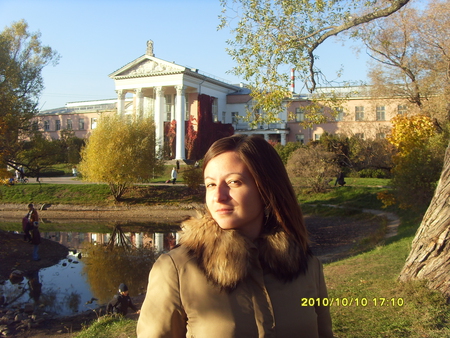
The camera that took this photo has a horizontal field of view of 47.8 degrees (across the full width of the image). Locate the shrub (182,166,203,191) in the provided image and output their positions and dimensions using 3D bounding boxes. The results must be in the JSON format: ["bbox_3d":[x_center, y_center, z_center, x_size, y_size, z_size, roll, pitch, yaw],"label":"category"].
[{"bbox_3d":[-2.690,0.820,44.000,2.000,2.050,2.000,0,0,0],"label":"shrub"}]

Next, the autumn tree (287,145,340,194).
[{"bbox_3d":[6.900,-0.040,40.000,4.100,3.800,4.000,0,0,0],"label":"autumn tree"}]

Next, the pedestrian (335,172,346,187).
[{"bbox_3d":[10.590,0.870,46.500,0.550,1.600,0.550,0,0,0],"label":"pedestrian"}]

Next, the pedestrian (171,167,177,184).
[{"bbox_3d":[-5.080,0.690,50.500,0.450,1.650,0.500,0,0,0],"label":"pedestrian"}]

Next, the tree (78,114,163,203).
[{"bbox_3d":[-8.260,-0.920,40.500,6.800,6.900,6.600,0,0,0],"label":"tree"}]

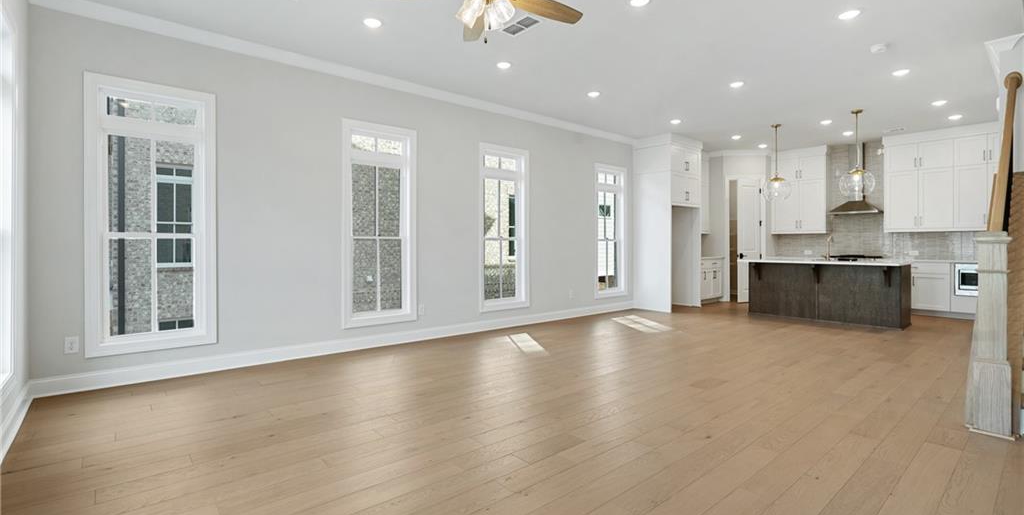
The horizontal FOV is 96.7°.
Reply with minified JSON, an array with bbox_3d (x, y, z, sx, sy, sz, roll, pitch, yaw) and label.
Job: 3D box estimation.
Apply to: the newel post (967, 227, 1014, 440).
[{"bbox_3d":[2.980,0.458,2.817,0.177,1.223,0.182,-1,2,-40],"label":"newel post"}]

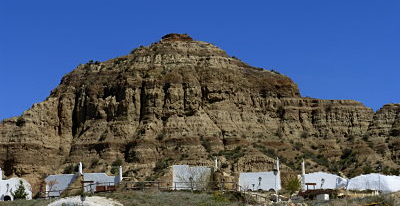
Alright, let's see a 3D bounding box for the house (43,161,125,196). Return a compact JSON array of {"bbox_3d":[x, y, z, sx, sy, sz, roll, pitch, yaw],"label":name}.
[{"bbox_3d":[-15.657,10.348,132.000,10.400,4.900,5.000,0,-6,0],"label":"house"}]

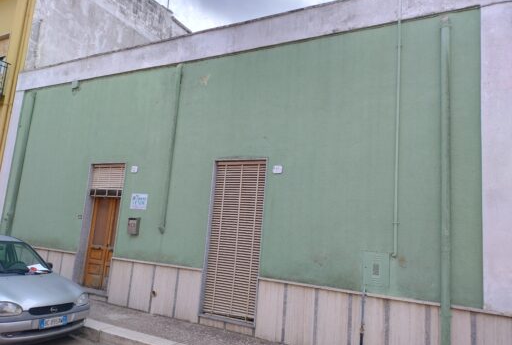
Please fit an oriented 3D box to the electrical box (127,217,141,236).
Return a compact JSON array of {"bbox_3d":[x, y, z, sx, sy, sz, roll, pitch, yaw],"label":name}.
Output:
[{"bbox_3d":[-2.292,1.019,6.984,0.220,0.305,0.085,0,-10,29],"label":"electrical box"}]

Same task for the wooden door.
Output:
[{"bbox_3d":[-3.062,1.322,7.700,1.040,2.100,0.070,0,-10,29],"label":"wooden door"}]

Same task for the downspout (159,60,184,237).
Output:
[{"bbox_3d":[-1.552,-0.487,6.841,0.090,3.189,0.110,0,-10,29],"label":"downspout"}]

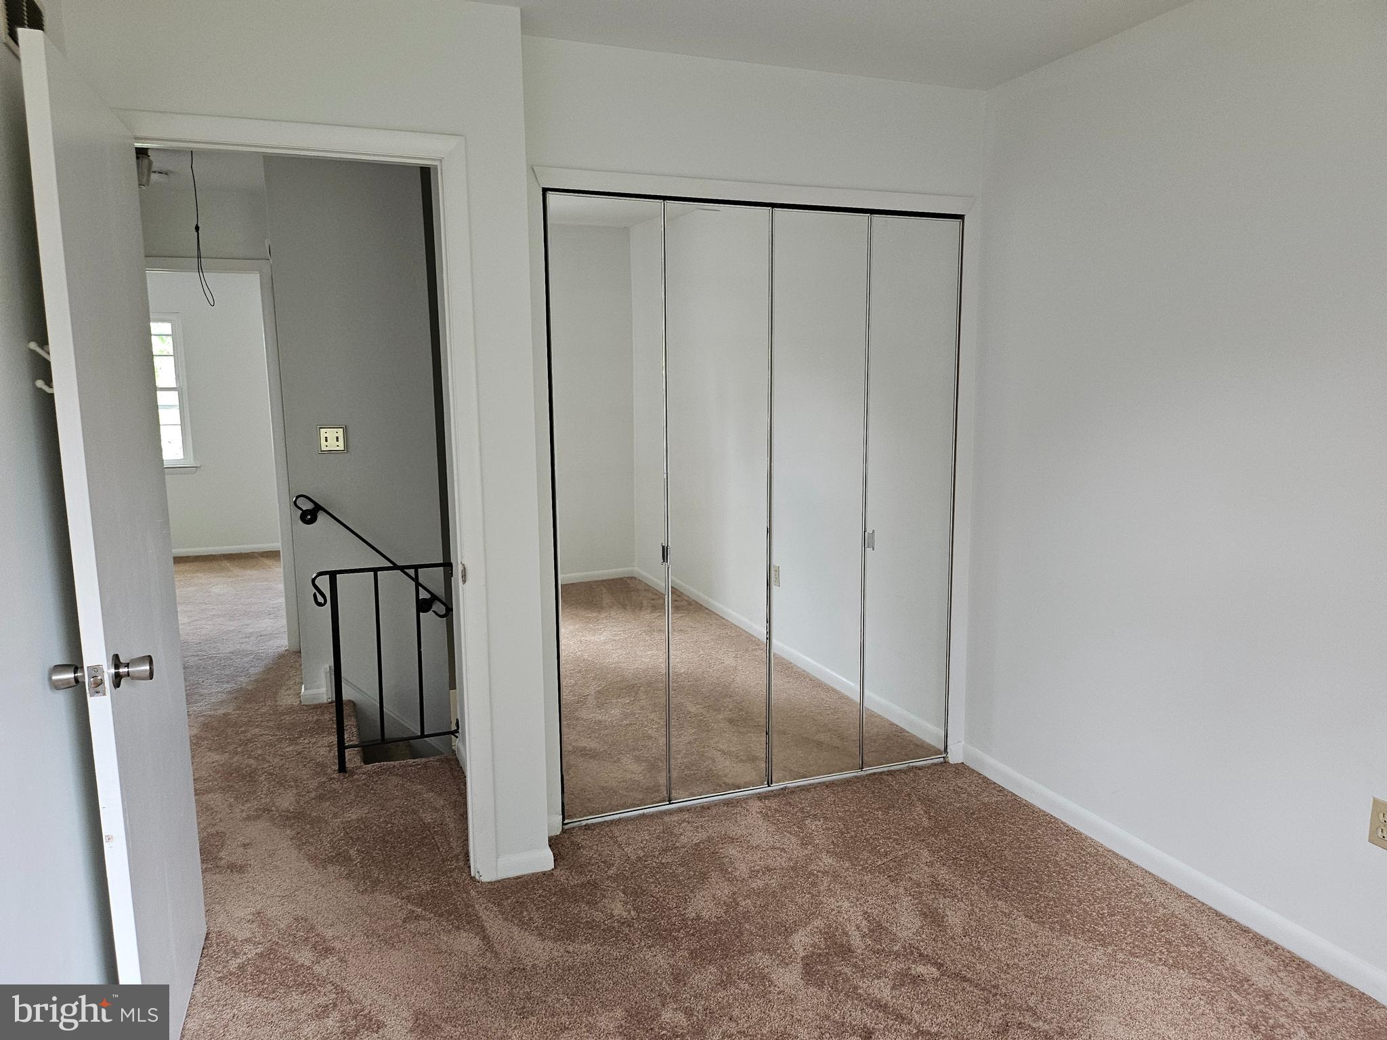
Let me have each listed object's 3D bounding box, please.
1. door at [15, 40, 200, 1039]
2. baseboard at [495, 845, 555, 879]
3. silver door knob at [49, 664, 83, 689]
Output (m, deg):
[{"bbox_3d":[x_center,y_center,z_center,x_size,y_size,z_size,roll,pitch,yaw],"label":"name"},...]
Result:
[{"bbox_3d":[-1.210,0.144,2.081,0.035,2.030,0.748,-4,9,-19],"label":"door"},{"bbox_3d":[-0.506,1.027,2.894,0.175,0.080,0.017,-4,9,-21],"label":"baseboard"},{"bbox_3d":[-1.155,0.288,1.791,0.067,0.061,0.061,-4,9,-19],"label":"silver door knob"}]

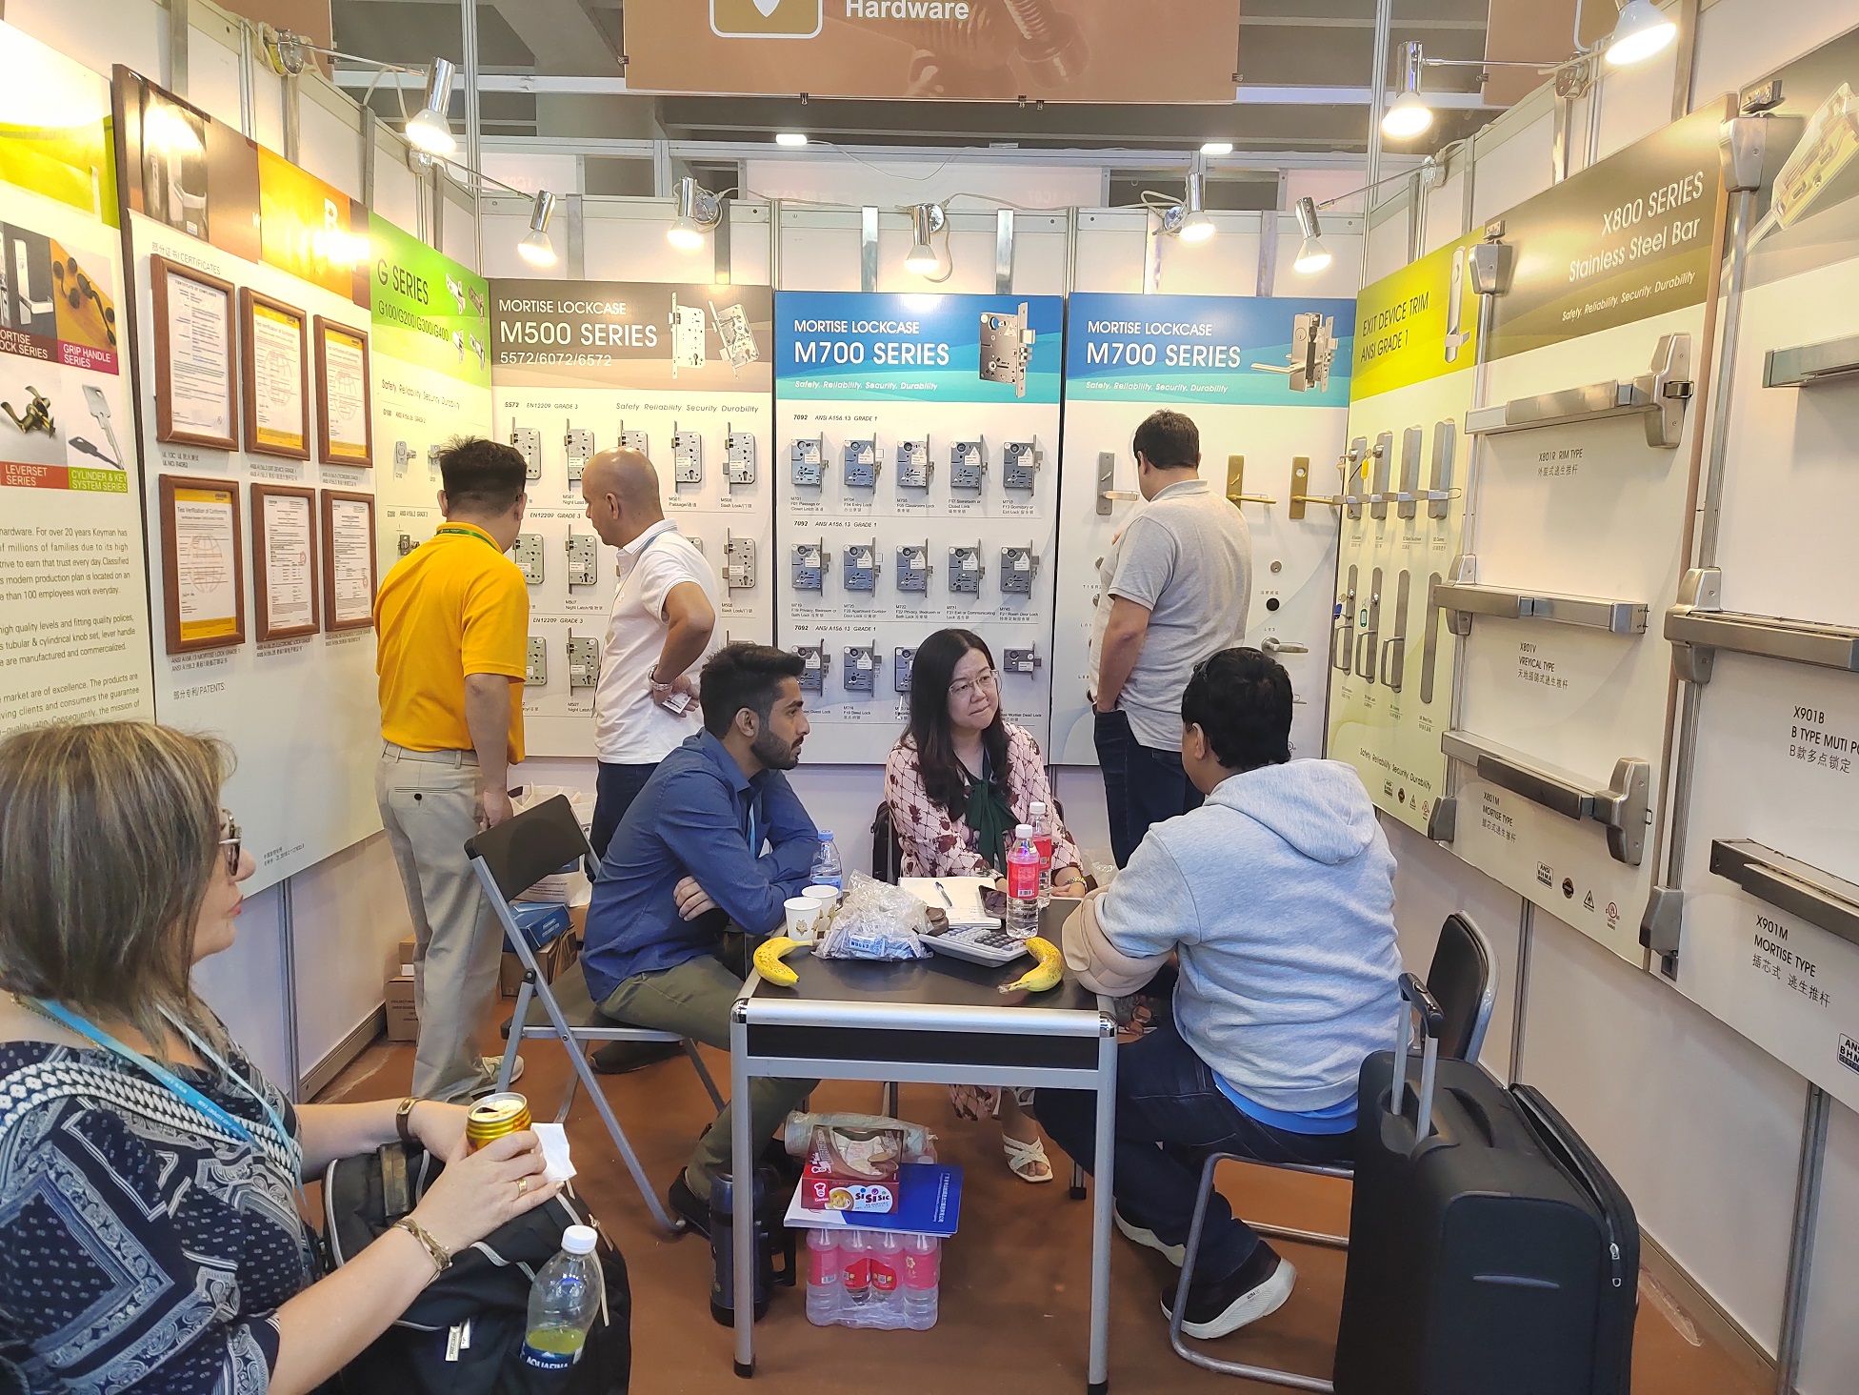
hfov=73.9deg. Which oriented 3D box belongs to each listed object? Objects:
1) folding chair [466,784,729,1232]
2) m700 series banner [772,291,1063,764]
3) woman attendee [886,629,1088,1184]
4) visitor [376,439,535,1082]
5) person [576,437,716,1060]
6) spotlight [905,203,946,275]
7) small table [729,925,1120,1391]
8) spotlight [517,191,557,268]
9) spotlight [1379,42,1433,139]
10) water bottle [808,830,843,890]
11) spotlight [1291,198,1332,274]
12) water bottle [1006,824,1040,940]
[{"bbox_3d":[-0.706,0.664,2.712,0.455,0.805,0.455,2,8,5],"label":"folding chair"},{"bbox_3d":[-0.048,-0.559,4.275,0.972,1.605,0.030,1,8,-1],"label":"m700 series banner"},{"bbox_3d":[0.123,0.449,2.903,0.460,1.210,0.620,0,8,-8],"label":"woman attendee"},{"bbox_3d":[-1.158,0.183,3.122,0.470,1.640,0.340,4,8,21],"label":"visitor"},{"bbox_3d":[-0.735,0.173,3.287,0.350,1.640,0.480,3,8,11],"label":"person"},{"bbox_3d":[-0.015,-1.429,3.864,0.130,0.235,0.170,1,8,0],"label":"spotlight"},{"bbox_3d":[0.002,0.798,2.374,0.642,0.675,0.632,1,8,2],"label":"small table"},{"bbox_3d":[-1.188,-1.414,3.741,0.120,0.235,0.120,15,7,-2],"label":"spotlight"},{"bbox_3d":[1.041,-1.319,2.686,0.107,0.185,0.107,-5,1,45],"label":"spotlight"},{"bbox_3d":[-0.214,0.350,2.586,0.064,0.155,0.064,1,8,0],"label":"water bottle"},{"bbox_3d":[1.101,-1.327,3.554,0.107,0.185,0.107,-17,-2,31],"label":"spotlight"},{"bbox_3d":[0.182,0.352,2.395,0.062,0.220,0.062,1,8,0],"label":"water bottle"}]

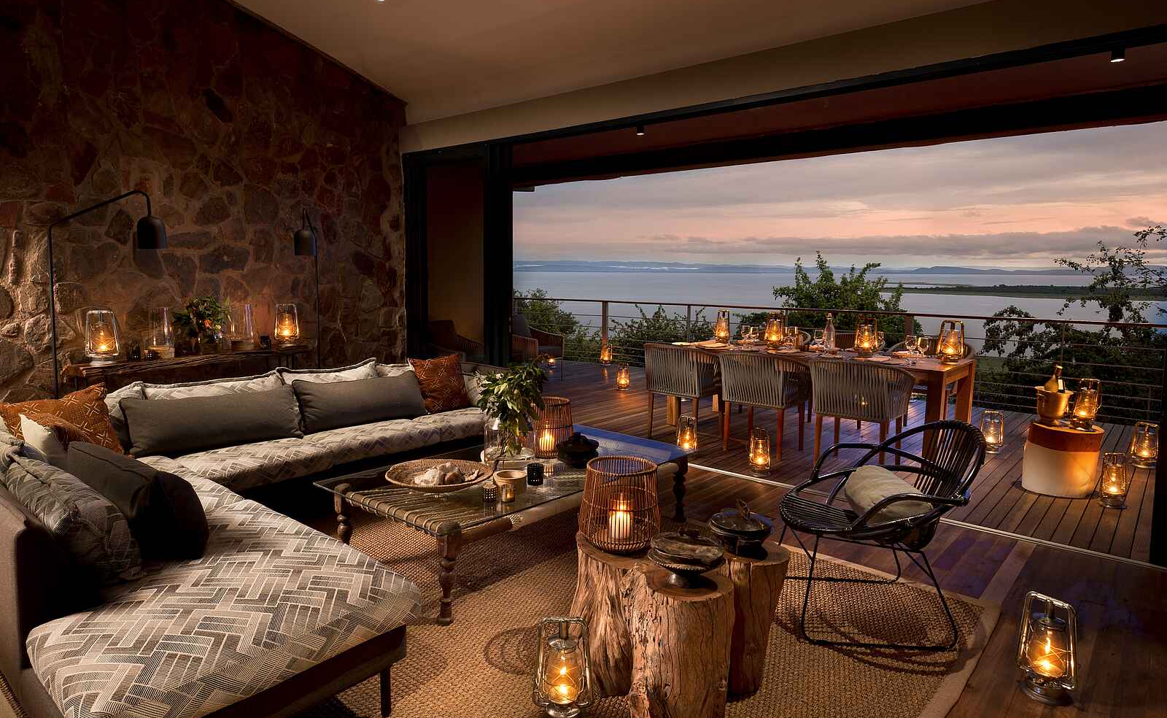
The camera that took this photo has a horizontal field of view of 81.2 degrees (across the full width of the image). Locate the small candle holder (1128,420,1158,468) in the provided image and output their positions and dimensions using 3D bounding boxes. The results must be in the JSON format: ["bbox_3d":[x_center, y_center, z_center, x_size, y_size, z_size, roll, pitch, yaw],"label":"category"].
[{"bbox_3d":[4.258,0.646,5.177,0.170,0.325,0.155,6,10,40],"label":"small candle holder"}]

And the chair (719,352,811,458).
[{"bbox_3d":[1.502,0.359,5.606,0.560,0.795,0.570,7,9,41],"label":"chair"}]

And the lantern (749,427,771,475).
[{"bbox_3d":[1.284,0.667,4.961,0.168,0.335,0.140,3,7,15],"label":"lantern"}]

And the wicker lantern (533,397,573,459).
[{"bbox_3d":[-0.179,0.391,3.914,0.225,0.310,0.225,1,7,-3],"label":"wicker lantern"}]

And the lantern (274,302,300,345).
[{"bbox_3d":[-2.458,-0.289,5.640,0.180,0.335,0.165,-3,8,-23],"label":"lantern"}]

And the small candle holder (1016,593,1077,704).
[{"bbox_3d":[1.633,1.000,2.387,0.147,0.355,0.188,-7,10,-43],"label":"small candle holder"}]

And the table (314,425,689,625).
[{"bbox_3d":[-0.358,0.782,3.732,1.015,0.418,1.786,7,10,41],"label":"table"}]

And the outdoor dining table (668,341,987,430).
[{"bbox_3d":[2.027,0.321,6.109,2.400,0.765,0.990,7,9,41],"label":"outdoor dining table"}]

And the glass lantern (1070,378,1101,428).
[{"bbox_3d":[3.443,0.301,4.665,0.178,0.335,0.147,0,7,0],"label":"glass lantern"}]

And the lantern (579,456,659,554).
[{"bbox_3d":[0.133,0.524,2.491,0.288,0.280,0.288,1,7,3],"label":"lantern"}]

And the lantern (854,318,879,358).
[{"bbox_3d":[2.373,-0.193,5.684,0.178,0.335,0.147,-1,8,-8],"label":"lantern"}]

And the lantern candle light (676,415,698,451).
[{"bbox_3d":[0.840,0.596,5.497,0.178,0.340,0.147,6,10,39],"label":"lantern candle light"}]

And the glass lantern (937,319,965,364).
[{"bbox_3d":[2.962,-0.138,5.475,0.175,0.335,0.140,5,8,28],"label":"glass lantern"}]

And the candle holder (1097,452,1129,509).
[{"bbox_3d":[3.335,0.761,4.285,0.160,0.325,0.150,6,9,38],"label":"candle holder"}]

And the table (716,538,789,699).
[{"bbox_3d":[0.565,0.905,2.420,0.300,0.480,0.300,2,8,14],"label":"table"}]

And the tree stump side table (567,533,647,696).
[{"bbox_3d":[0.125,0.907,2.435,0.330,0.470,0.320,1,7,3],"label":"tree stump side table"}]

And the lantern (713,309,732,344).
[{"bbox_3d":[1.380,-0.325,6.755,0.175,0.335,0.140,2,7,11],"label":"lantern"}]

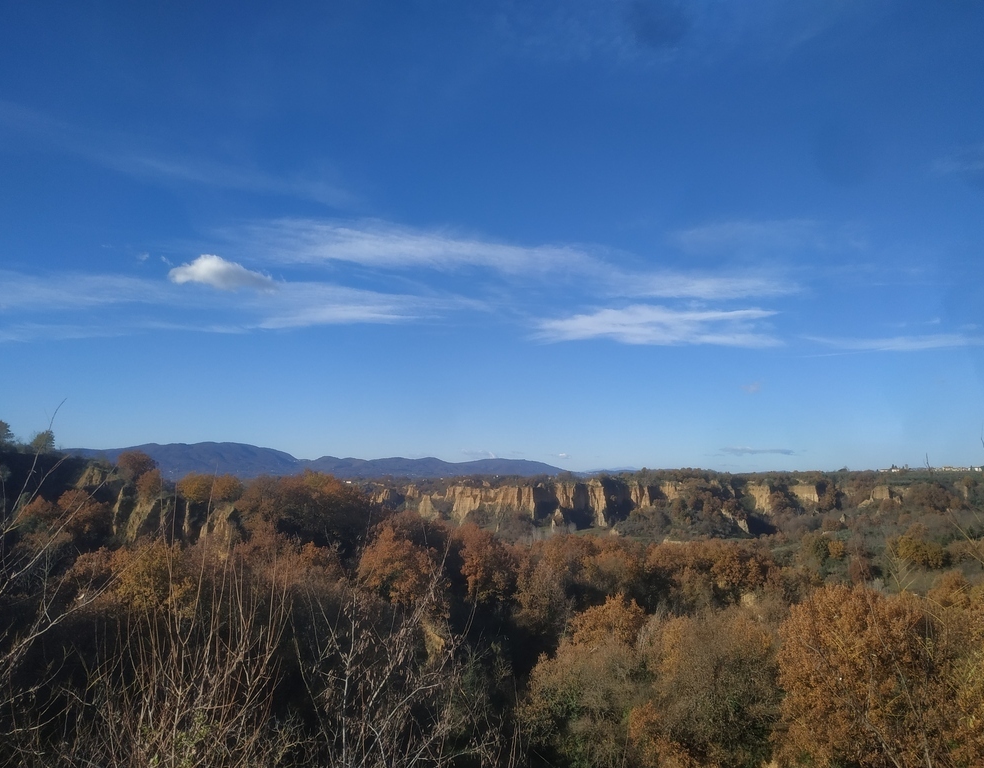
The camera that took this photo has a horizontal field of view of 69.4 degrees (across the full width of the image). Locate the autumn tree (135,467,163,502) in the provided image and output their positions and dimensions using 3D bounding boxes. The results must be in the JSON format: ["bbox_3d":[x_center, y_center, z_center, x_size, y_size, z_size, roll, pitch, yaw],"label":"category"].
[{"bbox_3d":[-58.850,17.590,121.980,5.000,6.140,4.750,0,-7,0],"label":"autumn tree"}]

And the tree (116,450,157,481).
[{"bbox_3d":[-65.090,15.170,129.970,7.100,5.990,6.750,0,-7,0],"label":"tree"}]

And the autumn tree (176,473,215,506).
[{"bbox_3d":[-49.280,17.680,117.980,6.130,5.950,5.820,0,-7,0],"label":"autumn tree"}]

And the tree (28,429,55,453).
[{"bbox_3d":[-104.690,13.380,164.970,5.860,6.080,5.570,0,-7,0],"label":"tree"}]

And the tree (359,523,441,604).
[{"bbox_3d":[-9.220,18.290,69.950,8.030,8.880,7.630,0,-7,0],"label":"tree"}]

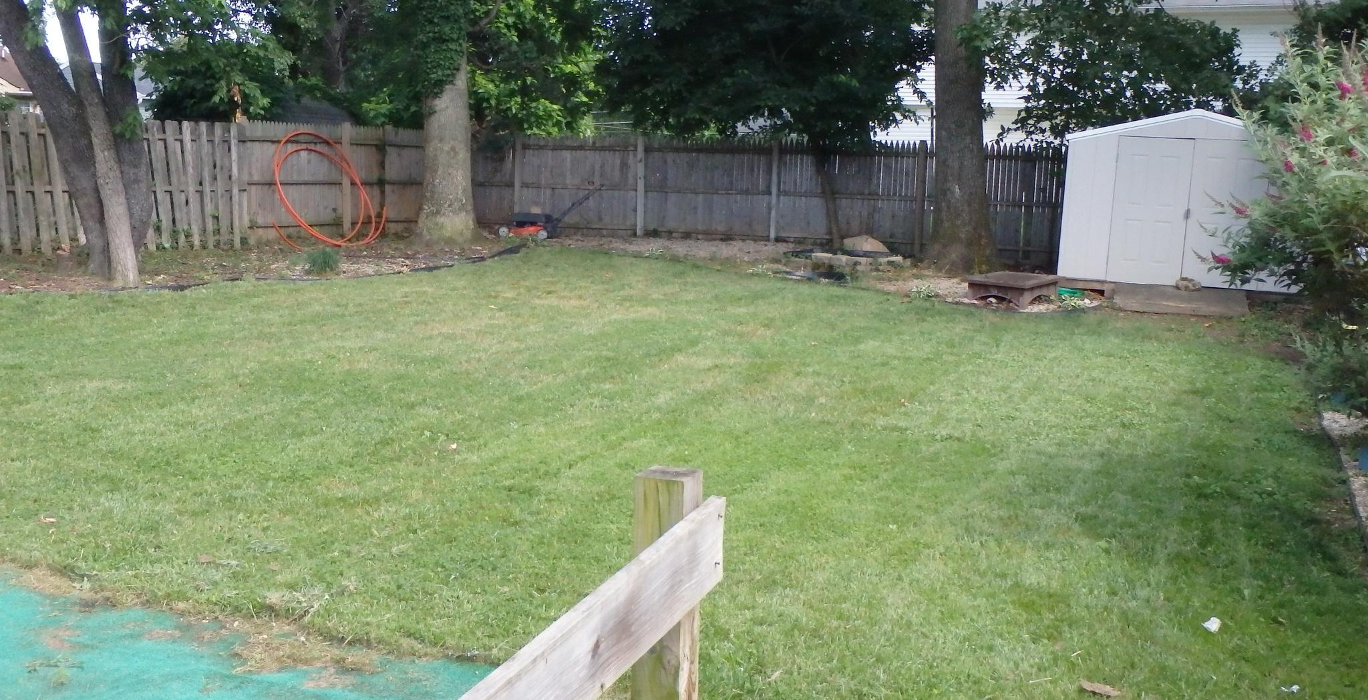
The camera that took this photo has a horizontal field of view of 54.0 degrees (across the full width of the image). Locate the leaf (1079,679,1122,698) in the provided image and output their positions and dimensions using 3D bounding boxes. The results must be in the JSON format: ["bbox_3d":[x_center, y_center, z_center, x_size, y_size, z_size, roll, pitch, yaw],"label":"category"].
[{"bbox_3d":[1.356,1.105,4.376,0.128,0.020,0.055,9,12,36],"label":"leaf"}]

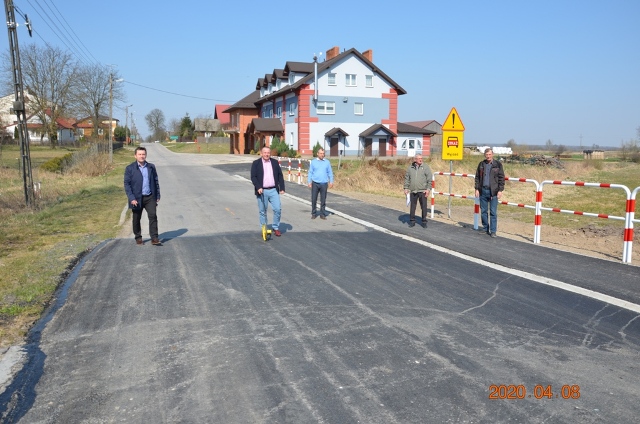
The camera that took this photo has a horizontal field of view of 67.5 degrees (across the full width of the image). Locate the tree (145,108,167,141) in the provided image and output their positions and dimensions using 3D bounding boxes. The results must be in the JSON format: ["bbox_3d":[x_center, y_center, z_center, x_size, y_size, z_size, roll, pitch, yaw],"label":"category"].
[{"bbox_3d":[-72.938,-38.601,215.000,9.500,15.500,9.500,-2,9,-19],"label":"tree"}]

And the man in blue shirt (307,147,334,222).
[{"bbox_3d":[0.013,-0.714,12.000,0.540,1.750,0.340,0,8,-6],"label":"man in blue shirt"}]

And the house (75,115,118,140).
[{"bbox_3d":[-46.816,-17.256,100.743,8.600,6.400,9.500,-2,9,-19],"label":"house"}]

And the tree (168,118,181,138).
[{"bbox_3d":[-46.956,-26.775,154.583,4.000,7.000,4.000,0,8,0],"label":"tree"}]

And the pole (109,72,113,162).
[{"bbox_3d":[-20.496,-9.140,46.930,0.320,8.600,0.300,-2,8,-18],"label":"pole"}]

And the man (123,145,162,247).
[{"bbox_3d":[-3.215,-0.283,8.691,0.640,1.770,0.460,-3,8,-21],"label":"man"}]

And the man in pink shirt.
[{"bbox_3d":[-1.037,-0.398,9.515,0.660,1.770,0.460,-1,8,-8],"label":"man in pink shirt"}]

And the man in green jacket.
[{"bbox_3d":[2.234,-0.468,10.862,0.640,1.670,0.420,2,8,12],"label":"man in green jacket"}]

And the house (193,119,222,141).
[{"bbox_3d":[-29.710,-20.945,124.631,7.200,6.300,6.800,-2,9,-19],"label":"house"}]

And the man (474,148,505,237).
[{"bbox_3d":[3.475,-0.410,9.820,0.560,1.760,0.380,5,9,25],"label":"man"}]

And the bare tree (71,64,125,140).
[{"bbox_3d":[-36.311,-17.721,78.171,8.400,12.300,8.200,0,8,0],"label":"bare tree"}]

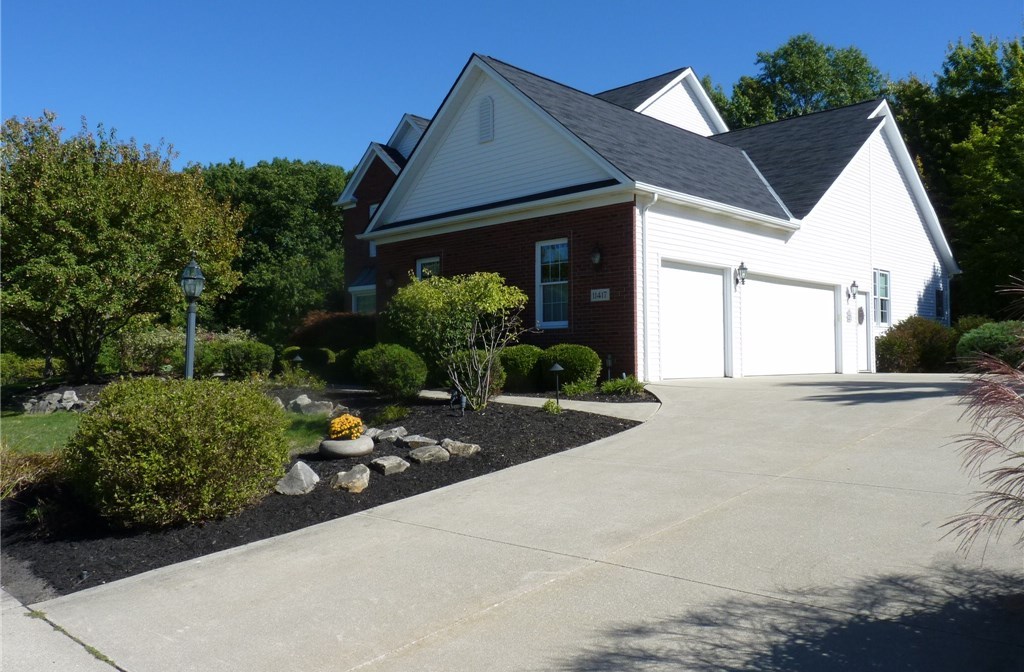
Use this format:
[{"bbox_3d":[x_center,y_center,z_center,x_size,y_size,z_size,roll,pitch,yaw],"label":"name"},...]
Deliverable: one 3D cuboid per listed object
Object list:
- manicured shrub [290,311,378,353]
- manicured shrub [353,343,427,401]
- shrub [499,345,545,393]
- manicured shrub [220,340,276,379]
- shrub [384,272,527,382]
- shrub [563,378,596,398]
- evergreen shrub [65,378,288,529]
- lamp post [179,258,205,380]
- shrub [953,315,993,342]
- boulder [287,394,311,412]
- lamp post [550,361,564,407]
[{"bbox_3d":[-4.772,0.187,21.476,2.500,1.721,2.000,0,-2,-13],"label":"manicured shrub"},{"bbox_3d":[-1.680,0.489,11.000,1.000,0.765,0.980,0,-2,-9],"label":"manicured shrub"},{"bbox_3d":[0.156,0.511,12.890,0.880,0.731,0.880,0,-2,1],"label":"shrub"},{"bbox_3d":[-6.388,0.589,19.287,1.300,0.937,1.200,0,-2,-18],"label":"manicured shrub"},{"bbox_3d":[-0.660,0.019,9.500,1.650,1.522,1.450,0,-2,-4],"label":"shrub"},{"bbox_3d":[0.963,0.743,11.400,0.480,0.230,0.440,0,-2,5],"label":"shrub"},{"bbox_3d":[-2.664,0.853,6.336,1.720,0.982,1.600,0,-2,-23],"label":"evergreen shrub"},{"bbox_3d":[-3.210,0.211,8.000,0.240,2.066,0.240,1,-2,-22],"label":"lamp post"},{"bbox_3d":[15.318,0.190,26.475,1.600,1.775,1.600,-1,-2,30],"label":"shrub"},{"bbox_3d":[-2.780,0.893,10.400,0.320,0.228,0.280,0,-2,-15],"label":"boulder"},{"bbox_3d":[0.606,0.647,10.592,0.185,0.564,0.185,0,-2,3],"label":"lamp post"}]

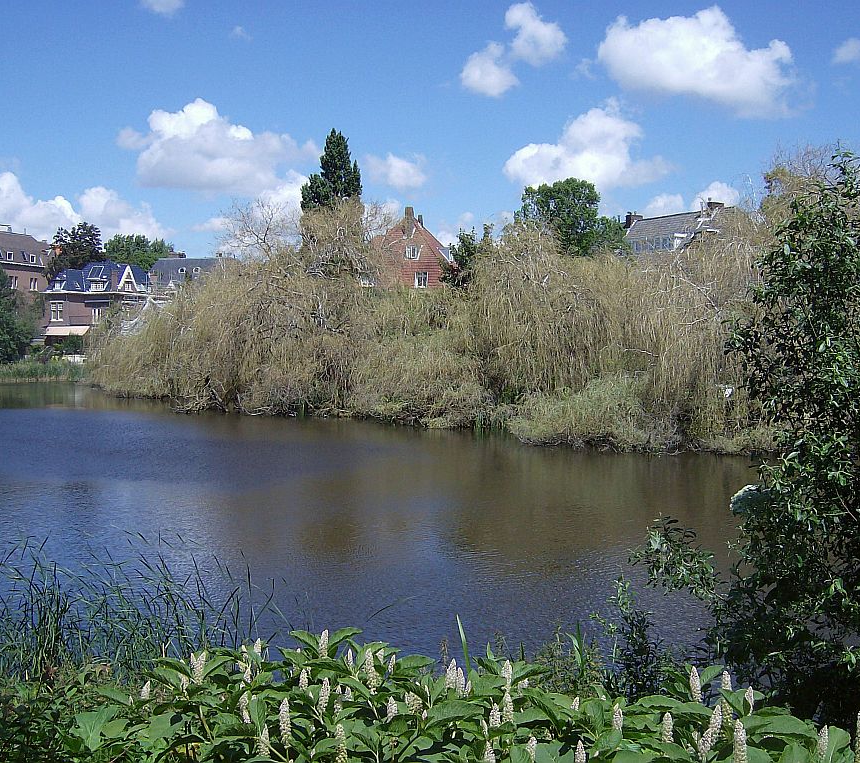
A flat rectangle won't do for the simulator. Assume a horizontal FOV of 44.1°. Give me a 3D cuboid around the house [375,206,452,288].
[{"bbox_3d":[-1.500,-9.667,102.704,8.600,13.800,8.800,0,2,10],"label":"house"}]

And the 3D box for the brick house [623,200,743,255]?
[{"bbox_3d":[21.600,-8.744,91.731,9.000,12.800,11.500,-1,3,-34],"label":"brick house"}]

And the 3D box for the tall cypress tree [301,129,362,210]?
[{"bbox_3d":[-7.300,-10.279,79.663,5.100,16.800,5.100,0,2,0],"label":"tall cypress tree"}]

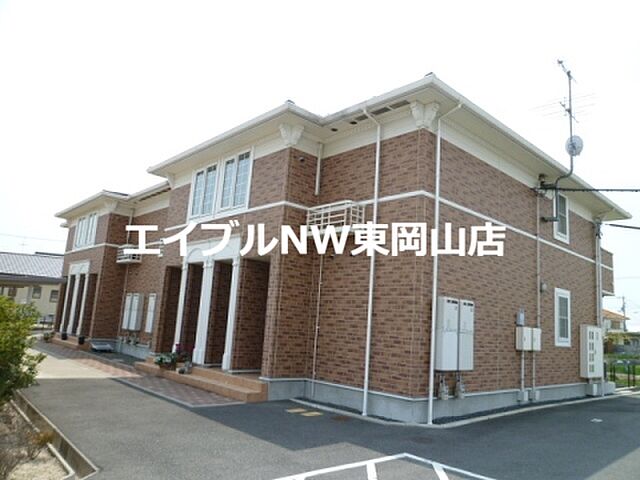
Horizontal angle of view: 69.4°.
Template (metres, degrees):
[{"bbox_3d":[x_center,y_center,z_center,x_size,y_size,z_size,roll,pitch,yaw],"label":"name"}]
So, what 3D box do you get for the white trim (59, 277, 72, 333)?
[{"bbox_3d":[-11.254,2.819,20.495,0.090,2.480,0.190,13,-13,-41],"label":"white trim"}]

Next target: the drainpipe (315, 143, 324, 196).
[{"bbox_3d":[0.005,-1.596,10.261,0.070,1.240,0.070,13,-13,-41],"label":"drainpipe"}]

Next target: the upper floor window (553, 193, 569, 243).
[{"bbox_3d":[6.608,-0.624,12.645,1.093,1.368,0.117,14,-14,-41],"label":"upper floor window"}]

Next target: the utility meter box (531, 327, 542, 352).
[{"bbox_3d":[4.888,2.276,10.550,0.465,0.487,0.145,13,-13,-41],"label":"utility meter box"}]

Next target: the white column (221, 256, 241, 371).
[{"bbox_3d":[-2.012,1.666,10.535,0.160,2.578,0.220,14,-14,-41],"label":"white column"}]

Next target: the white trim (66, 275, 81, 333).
[{"bbox_3d":[-10.627,2.784,19.976,0.180,2.551,0.410,14,-14,-41],"label":"white trim"}]

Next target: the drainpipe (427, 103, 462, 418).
[{"bbox_3d":[2.198,0.307,8.094,0.070,5.680,0.490,13,-13,-41],"label":"drainpipe"}]

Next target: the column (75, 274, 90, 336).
[{"bbox_3d":[-9.513,2.591,18.605,0.090,2.500,0.190,13,-13,-41],"label":"column"}]

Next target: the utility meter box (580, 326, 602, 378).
[{"bbox_3d":[7.584,3.119,12.898,1.100,1.375,0.195,13,-13,-41],"label":"utility meter box"}]

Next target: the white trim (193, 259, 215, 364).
[{"bbox_3d":[-2.874,1.776,11.480,0.180,2.578,0.410,14,-14,-41],"label":"white trim"}]

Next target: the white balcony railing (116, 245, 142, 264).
[{"bbox_3d":[-7.219,0.569,17.522,0.450,0.650,1.320,13,-13,-41],"label":"white balcony railing"}]

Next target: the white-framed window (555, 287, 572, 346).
[{"bbox_3d":[6.383,2.036,12.129,1.100,1.499,0.117,14,-14,-41],"label":"white-framed window"}]

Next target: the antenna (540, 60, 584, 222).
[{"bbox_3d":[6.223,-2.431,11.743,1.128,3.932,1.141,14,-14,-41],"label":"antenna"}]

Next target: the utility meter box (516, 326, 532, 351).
[{"bbox_3d":[4.535,2.195,10.235,0.470,0.487,0.145,13,-13,-41],"label":"utility meter box"}]

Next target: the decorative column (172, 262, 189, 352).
[{"bbox_3d":[-3.738,1.866,12.327,0.090,2.500,0.190,13,-13,-41],"label":"decorative column"}]

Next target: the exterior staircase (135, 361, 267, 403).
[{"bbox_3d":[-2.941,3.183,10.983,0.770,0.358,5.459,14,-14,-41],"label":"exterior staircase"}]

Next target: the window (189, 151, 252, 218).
[{"bbox_3d":[-2.586,-1.317,11.791,0.110,1.380,2.860,13,-13,-41],"label":"window"}]

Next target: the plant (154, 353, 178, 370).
[{"bbox_3d":[-3.906,3.092,11.762,0.440,0.454,0.522,14,-14,-41],"label":"plant"}]

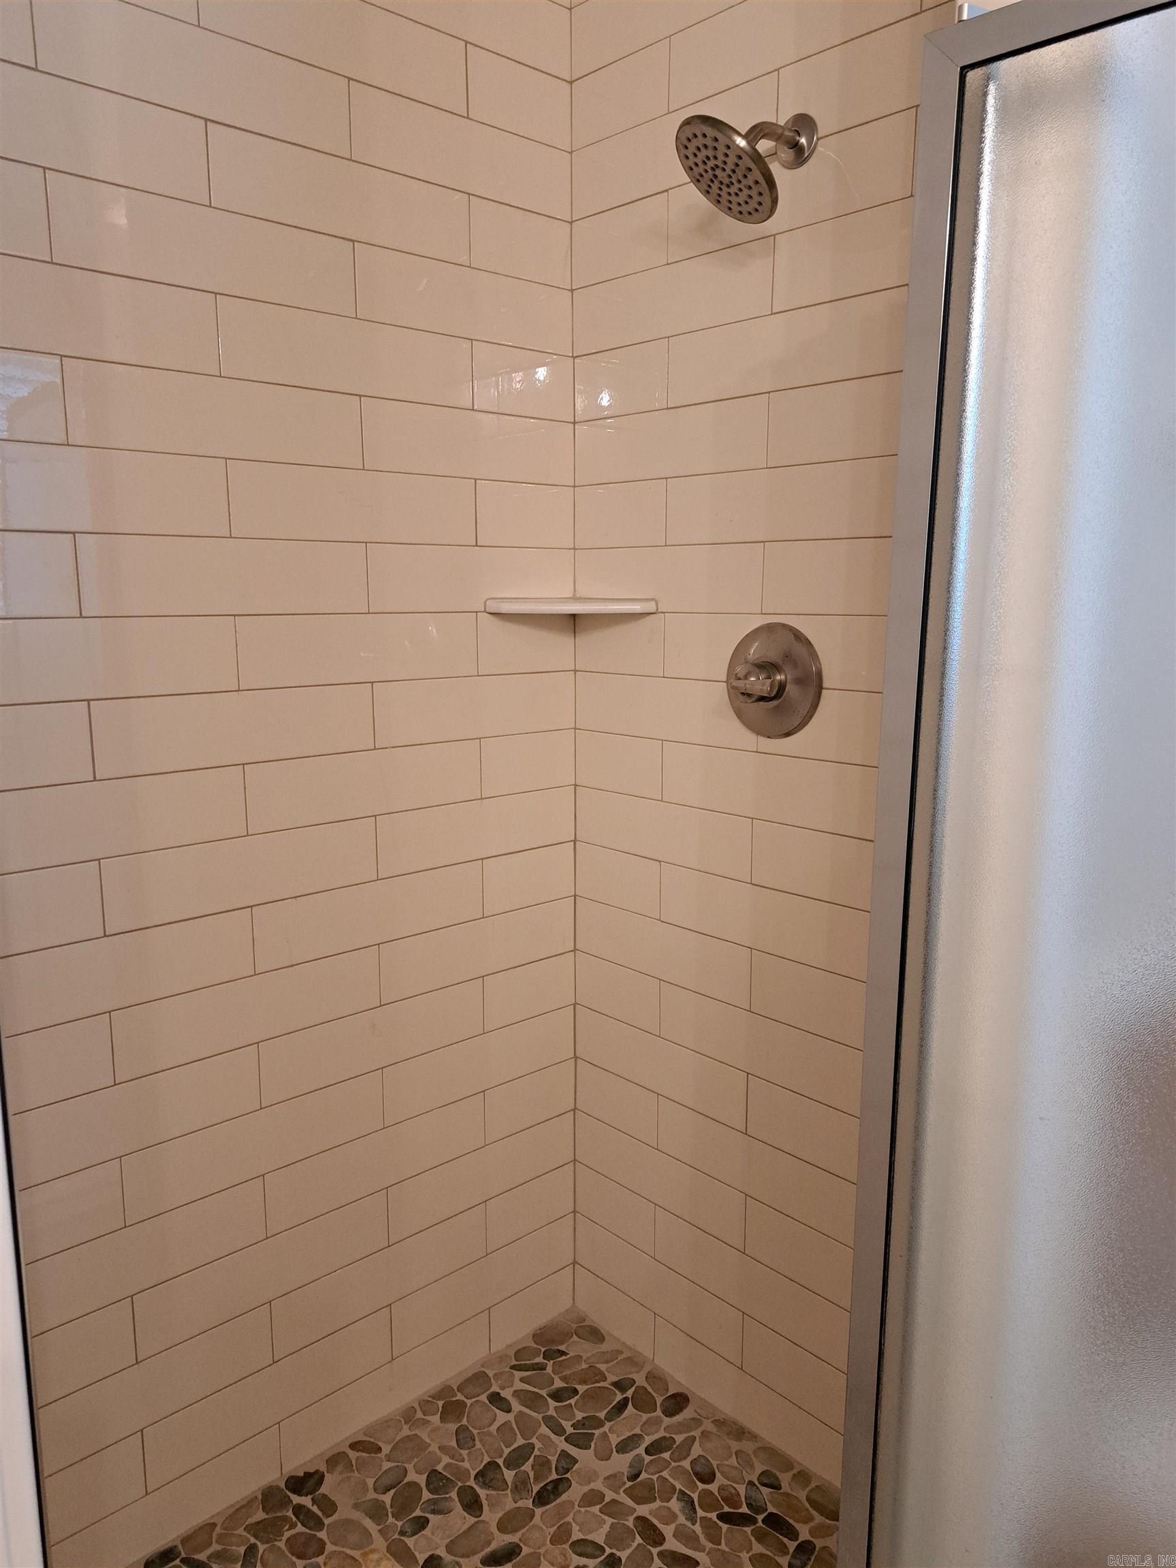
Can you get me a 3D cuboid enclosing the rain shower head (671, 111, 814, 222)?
[{"bbox_3d":[0.198,-0.800,1.390,0.207,0.157,0.145,-9,13,-42],"label":"rain shower head"}]

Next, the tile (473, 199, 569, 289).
[{"bbox_3d":[-0.103,-0.848,1.718,0.207,0.101,0.010,-9,14,-42],"label":"tile"}]

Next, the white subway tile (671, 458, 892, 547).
[{"bbox_3d":[0.265,-0.397,1.550,0.010,0.101,0.404,-9,13,-42],"label":"white subway tile"}]

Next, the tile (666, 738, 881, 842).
[{"bbox_3d":[0.263,0.005,1.622,0.010,0.101,0.404,-9,13,-42],"label":"tile"}]

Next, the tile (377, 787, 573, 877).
[{"bbox_3d":[-0.176,0.075,1.806,0.404,0.101,0.010,-9,13,-42],"label":"tile"}]

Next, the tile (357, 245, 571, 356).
[{"bbox_3d":[-0.178,-0.738,1.674,0.407,0.102,0.010,-9,14,-41],"label":"tile"}]

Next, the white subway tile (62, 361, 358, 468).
[{"bbox_3d":[-0.481,-0.485,1.445,0.404,0.102,0.010,-9,14,-41],"label":"white subway tile"}]

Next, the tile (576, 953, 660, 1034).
[{"bbox_3d":[0.053,0.366,1.916,0.010,0.101,0.210,-9,13,-42],"label":"tile"}]

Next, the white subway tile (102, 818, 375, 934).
[{"bbox_3d":[-0.478,0.126,1.543,0.406,0.101,0.010,-9,14,-42],"label":"white subway tile"}]

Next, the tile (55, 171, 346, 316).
[{"bbox_3d":[-0.482,-0.689,1.408,0.404,0.102,0.010,-9,14,-41],"label":"tile"}]

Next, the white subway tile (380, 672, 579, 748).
[{"bbox_3d":[-0.178,-0.126,1.785,0.404,0.102,0.010,-9,14,-41],"label":"white subway tile"}]

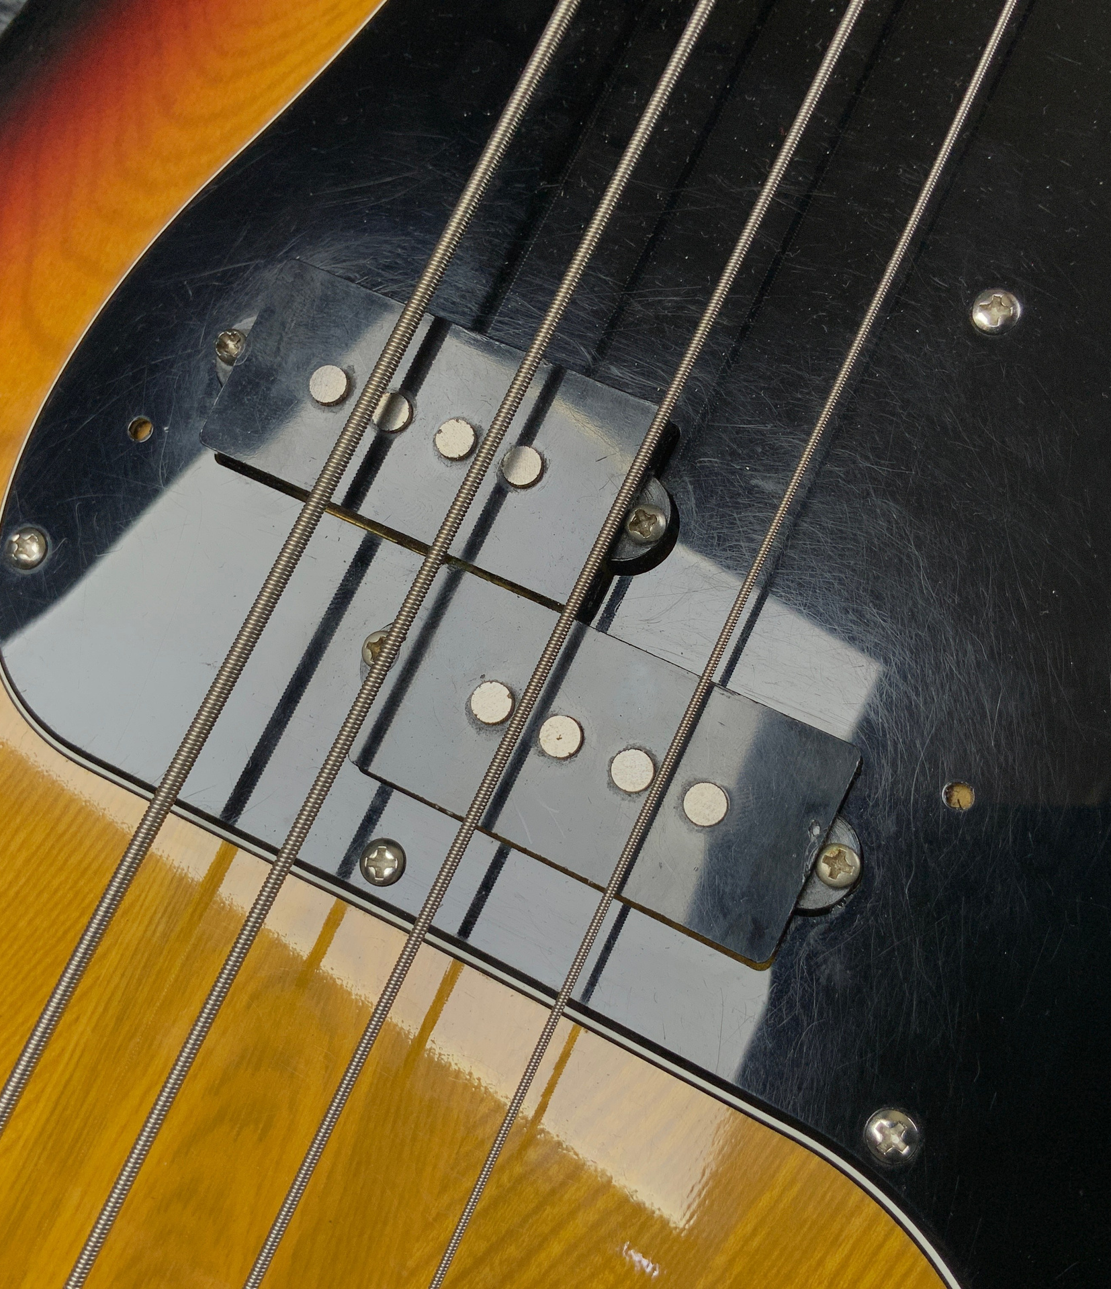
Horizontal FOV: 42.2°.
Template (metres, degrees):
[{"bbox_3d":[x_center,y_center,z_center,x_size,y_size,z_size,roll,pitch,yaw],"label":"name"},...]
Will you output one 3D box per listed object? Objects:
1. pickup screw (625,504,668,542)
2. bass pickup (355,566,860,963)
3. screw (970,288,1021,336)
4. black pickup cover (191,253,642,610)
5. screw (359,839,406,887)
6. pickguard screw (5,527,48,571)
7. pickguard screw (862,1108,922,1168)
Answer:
[{"bbox_3d":[0.011,-0.015,0.178,0.005,0.003,0.005,-2,79,11],"label":"pickup screw"},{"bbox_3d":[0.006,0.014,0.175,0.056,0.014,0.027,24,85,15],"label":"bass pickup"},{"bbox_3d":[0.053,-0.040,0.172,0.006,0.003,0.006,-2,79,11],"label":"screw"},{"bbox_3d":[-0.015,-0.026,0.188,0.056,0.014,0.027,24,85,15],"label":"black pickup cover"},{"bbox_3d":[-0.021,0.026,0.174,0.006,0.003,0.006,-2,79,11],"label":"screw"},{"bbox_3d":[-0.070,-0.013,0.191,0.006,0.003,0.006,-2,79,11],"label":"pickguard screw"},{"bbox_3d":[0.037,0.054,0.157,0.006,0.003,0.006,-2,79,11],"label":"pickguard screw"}]

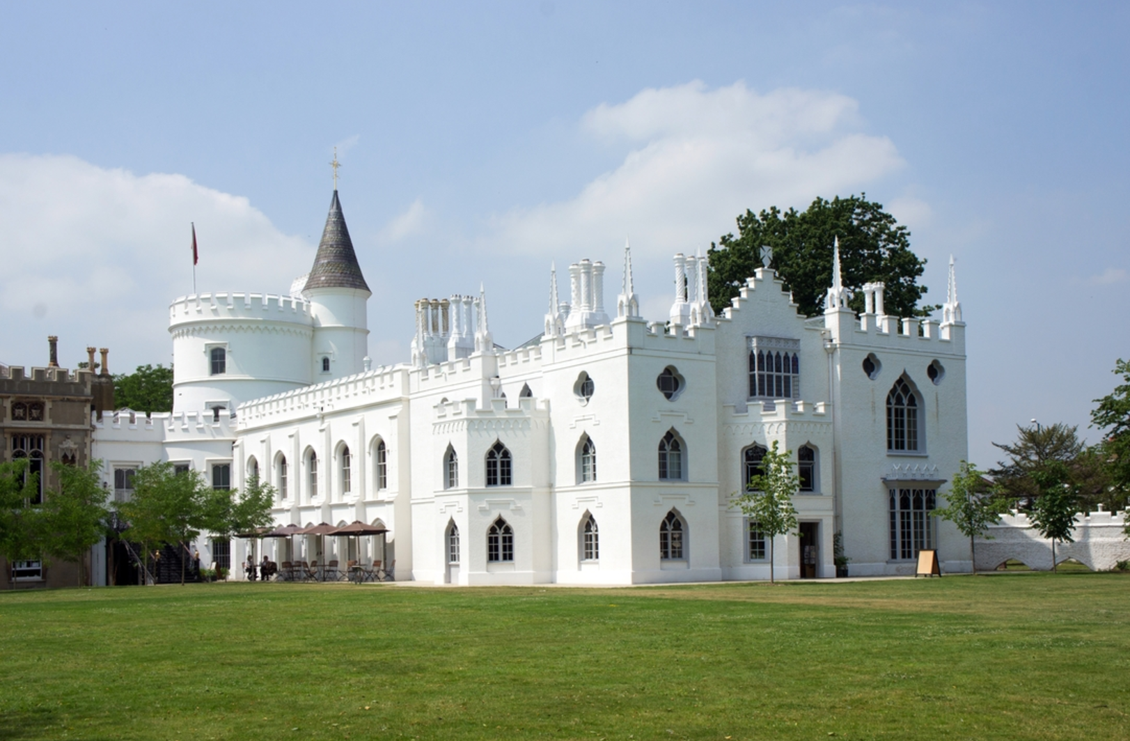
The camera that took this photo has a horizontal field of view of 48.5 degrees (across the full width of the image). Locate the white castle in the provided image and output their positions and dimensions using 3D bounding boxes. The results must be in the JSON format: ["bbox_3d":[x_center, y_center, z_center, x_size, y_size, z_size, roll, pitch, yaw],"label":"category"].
[{"bbox_3d":[-5.962,-0.975,63.884,22.900,22.740,46.300,4,-9,-35],"label":"white castle"}]

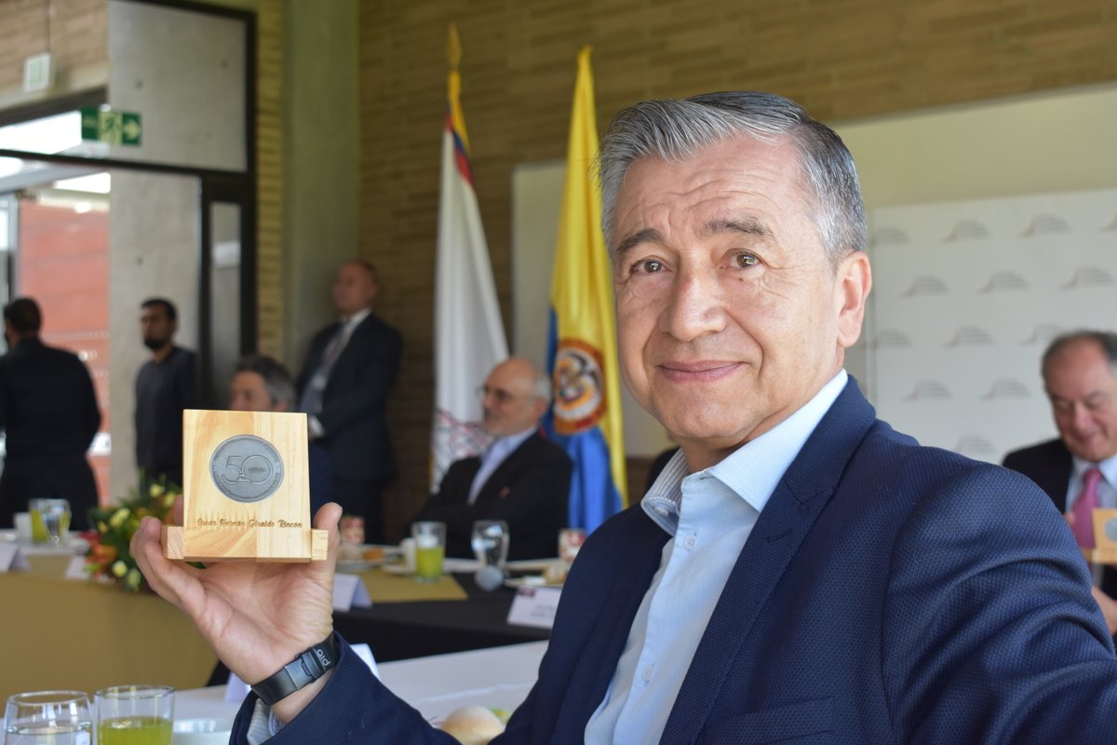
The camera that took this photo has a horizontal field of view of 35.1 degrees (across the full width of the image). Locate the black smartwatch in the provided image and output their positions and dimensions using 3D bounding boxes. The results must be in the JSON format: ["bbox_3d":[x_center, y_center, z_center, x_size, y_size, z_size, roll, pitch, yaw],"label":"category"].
[{"bbox_3d":[-0.183,0.207,1.225,0.067,0.025,0.058,-31,-4,-12],"label":"black smartwatch"}]

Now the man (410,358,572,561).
[{"bbox_3d":[-0.201,0.587,4.800,0.740,1.260,0.540,1,-1,-44],"label":"man"}]

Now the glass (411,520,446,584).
[{"bbox_3d":[-0.282,0.388,3.850,0.071,0.126,0.071,0,-1,0],"label":"glass"}]

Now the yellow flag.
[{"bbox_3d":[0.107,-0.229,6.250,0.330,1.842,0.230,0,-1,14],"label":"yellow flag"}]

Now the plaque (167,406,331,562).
[{"bbox_3d":[-0.219,0.086,1.229,0.108,0.108,0.045,2,-27,-16],"label":"plaque"}]

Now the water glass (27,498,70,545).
[{"bbox_3d":[-1.378,0.408,4.840,0.082,0.125,0.082,0,-1,0],"label":"water glass"}]

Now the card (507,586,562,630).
[{"bbox_3d":[0.012,0.409,3.070,0.200,0.060,0.068,-1,-1,36],"label":"card"}]

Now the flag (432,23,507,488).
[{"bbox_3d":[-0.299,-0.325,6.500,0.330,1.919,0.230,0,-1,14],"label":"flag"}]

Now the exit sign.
[{"bbox_3d":[-2.059,-1.133,8.150,0.300,0.150,0.025,1,-1,-40],"label":"exit sign"}]

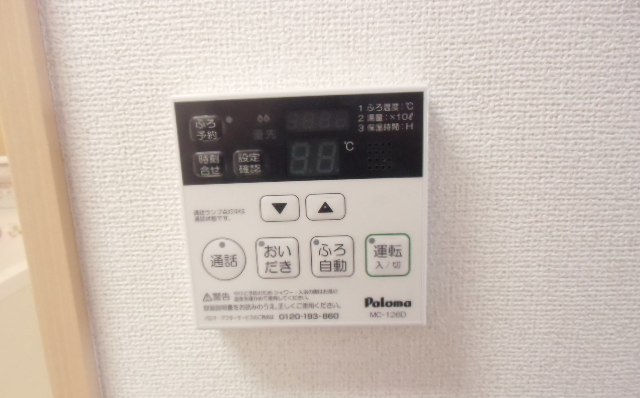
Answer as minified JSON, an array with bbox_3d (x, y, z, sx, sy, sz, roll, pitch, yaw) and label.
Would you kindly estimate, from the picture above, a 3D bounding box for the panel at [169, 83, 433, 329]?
[{"bbox_3d":[-0.007,0.006,0.229,0.120,0.120,0.020,-2,13,3],"label":"panel"}]

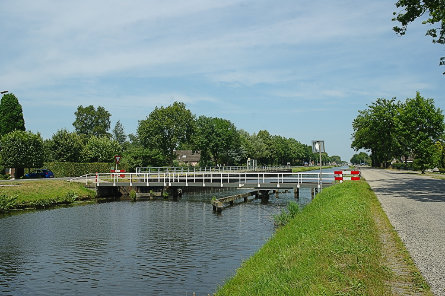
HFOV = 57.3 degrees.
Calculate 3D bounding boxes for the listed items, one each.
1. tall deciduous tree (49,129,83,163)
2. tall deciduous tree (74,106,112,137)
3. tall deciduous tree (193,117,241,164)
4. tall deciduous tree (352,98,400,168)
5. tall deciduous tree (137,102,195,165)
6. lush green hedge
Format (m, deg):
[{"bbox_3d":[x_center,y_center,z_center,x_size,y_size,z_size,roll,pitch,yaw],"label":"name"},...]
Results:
[{"bbox_3d":[-24.570,0.780,64.000,5.650,7.370,5.650,0,-2,0],"label":"tall deciduous tree"},{"bbox_3d":[-30.530,-2.140,95.000,8.860,15.750,8.860,0,-2,0],"label":"tall deciduous tree"},{"bbox_3d":[-1.690,-1.140,115.000,13.260,15.210,13.260,0,-2,0],"label":"tall deciduous tree"},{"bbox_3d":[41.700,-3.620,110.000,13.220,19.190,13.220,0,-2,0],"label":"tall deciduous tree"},{"bbox_3d":[-13.030,-2.360,94.000,13.150,16.020,13.150,0,-2,0],"label":"tall deciduous tree"},{"bbox_3d":[-20.800,3.400,65.000,1.600,2.150,21.300,-1,-2,19],"label":"lush green hedge"}]

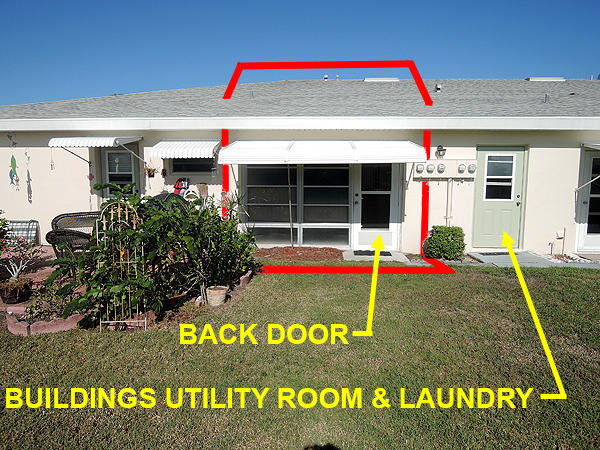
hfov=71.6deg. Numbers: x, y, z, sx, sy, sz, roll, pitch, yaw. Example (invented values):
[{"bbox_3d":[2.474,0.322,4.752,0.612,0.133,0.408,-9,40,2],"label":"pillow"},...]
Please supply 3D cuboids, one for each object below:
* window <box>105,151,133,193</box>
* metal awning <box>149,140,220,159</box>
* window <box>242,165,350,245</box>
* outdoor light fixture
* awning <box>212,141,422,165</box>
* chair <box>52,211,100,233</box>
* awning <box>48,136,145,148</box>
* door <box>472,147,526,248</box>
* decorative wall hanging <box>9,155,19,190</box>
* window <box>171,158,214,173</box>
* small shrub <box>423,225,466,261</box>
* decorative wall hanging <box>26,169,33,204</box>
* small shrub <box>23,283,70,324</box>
[{"bbox_3d":[-3.900,-1.117,9.025,0.632,0.991,0.080,0,7,3],"label":"window"},{"bbox_3d":[-2.337,-1.557,8.564,1.292,0.384,0.550,0,7,3],"label":"metal awning"},{"bbox_3d":[-0.061,-0.460,8.908,2.337,1.843,0.100,0,7,3],"label":"window"},{"bbox_3d":[2.882,-1.488,8.480,0.217,0.282,0.220,0,7,3],"label":"outdoor light fixture"},{"bbox_3d":[0.398,-1.342,7.643,3.480,0.530,1.500,1,6,3],"label":"awning"},{"bbox_3d":[-3.853,0.220,7.473,0.800,0.860,0.900,3,7,22],"label":"chair"},{"bbox_3d":[-4.036,-1.659,8.341,1.315,0.300,1.130,0,7,3],"label":"awning"},{"bbox_3d":[4.001,-0.539,8.400,0.930,2.030,0.060,1,6,3],"label":"door"},{"bbox_3d":[-6.204,-1.135,9.032,0.236,0.765,0.050,0,7,3],"label":"decorative wall hanging"},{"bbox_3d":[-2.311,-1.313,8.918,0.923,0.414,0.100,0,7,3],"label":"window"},{"bbox_3d":[2.780,0.312,7.974,0.830,0.690,0.780,1,6,3],"label":"small shrub"},{"bbox_3d":[-5.880,-0.832,9.051,0.124,0.770,0.050,0,7,3],"label":"decorative wall hanging"},{"bbox_3d":[-2.824,0.833,4.624,0.460,0.310,0.420,0,6,0],"label":"small shrub"}]

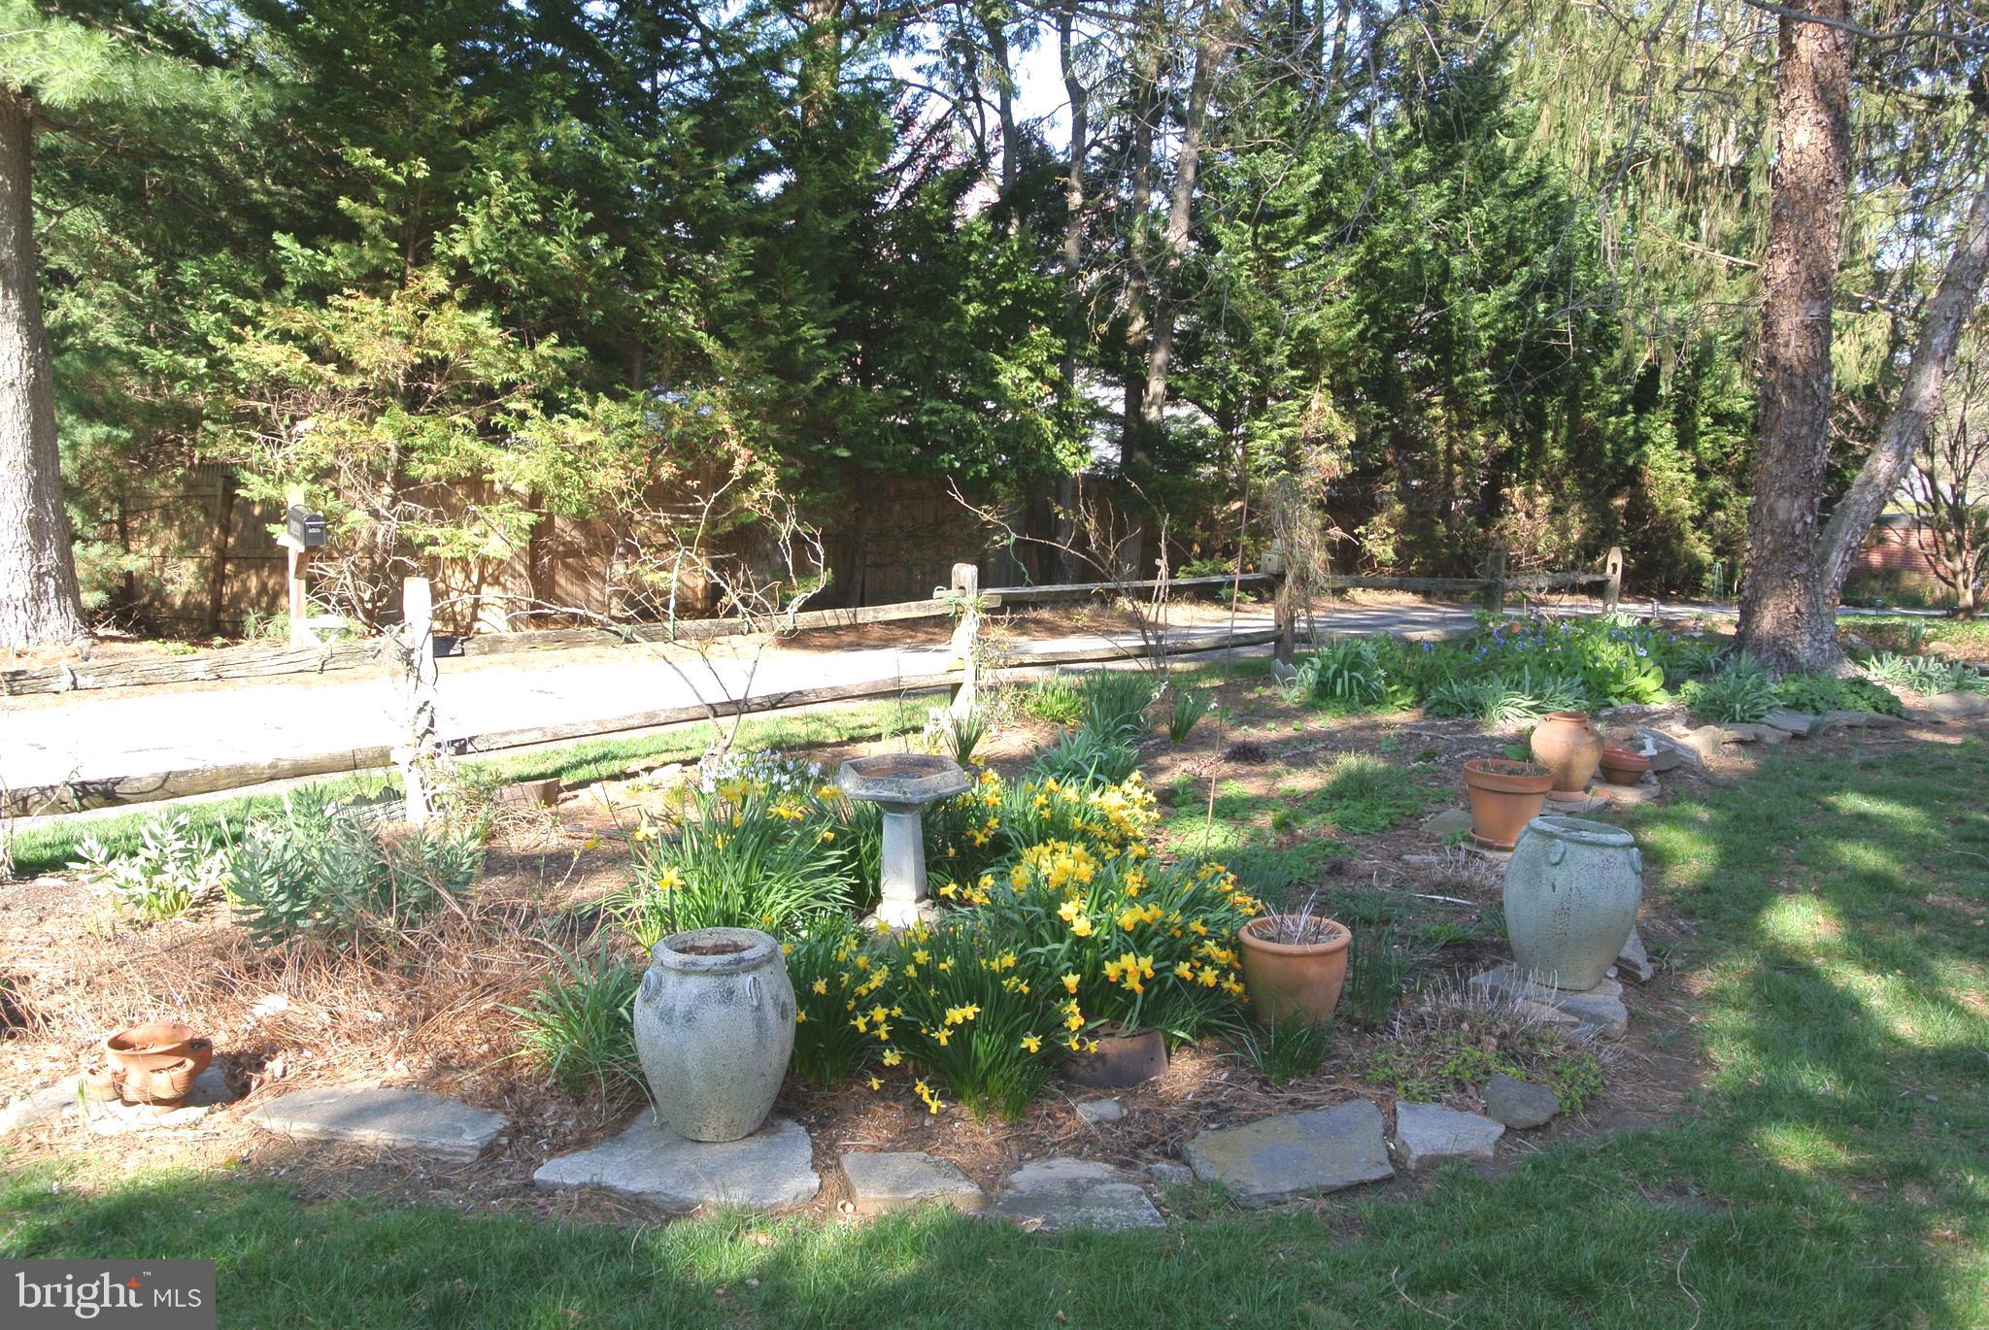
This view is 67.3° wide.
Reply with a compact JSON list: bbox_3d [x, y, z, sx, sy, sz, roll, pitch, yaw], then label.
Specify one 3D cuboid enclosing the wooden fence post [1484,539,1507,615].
[{"bbox_3d":[4.087,-0.572,12.200,0.120,0.940,0.130,6,9,44],"label":"wooden fence post"}]

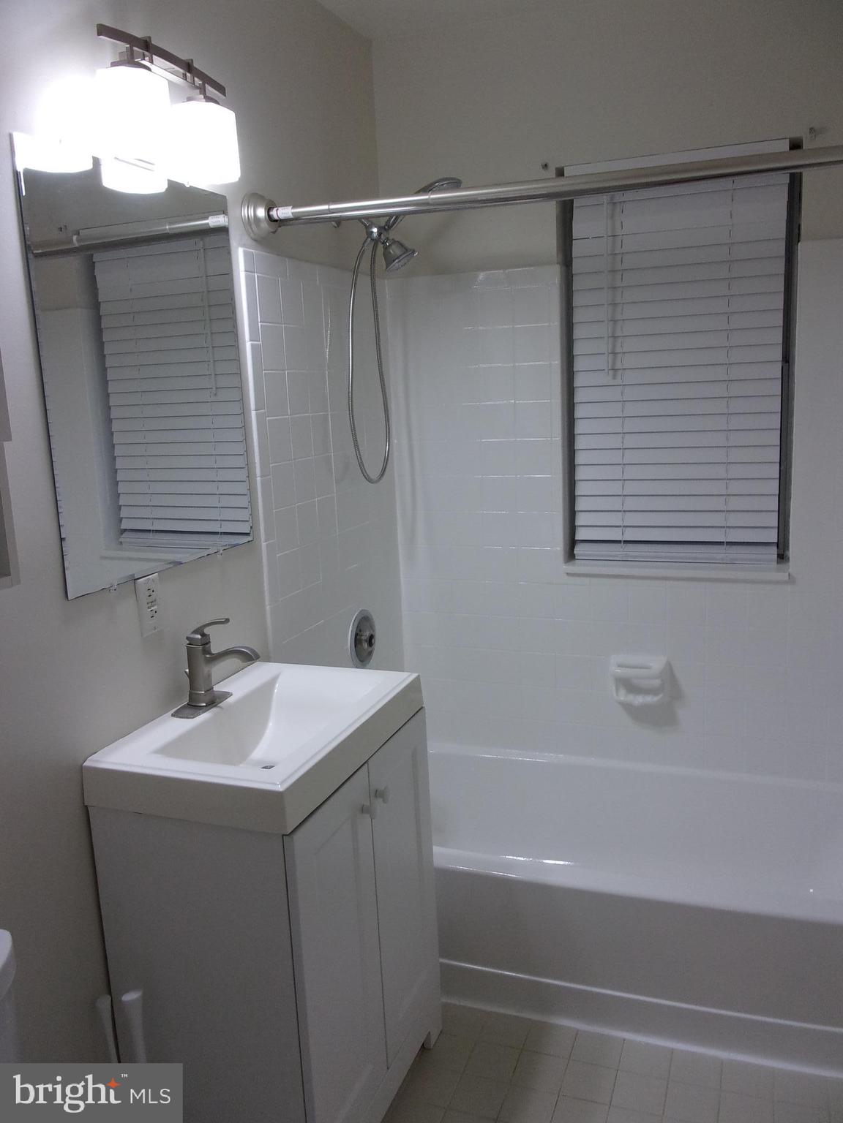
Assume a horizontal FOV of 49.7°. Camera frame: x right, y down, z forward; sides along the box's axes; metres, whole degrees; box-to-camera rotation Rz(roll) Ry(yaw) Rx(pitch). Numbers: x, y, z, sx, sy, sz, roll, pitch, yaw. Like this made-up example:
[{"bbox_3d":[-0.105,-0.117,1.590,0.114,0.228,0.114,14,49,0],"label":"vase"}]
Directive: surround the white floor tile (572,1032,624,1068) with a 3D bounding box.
[{"bbox_3d":[0.401,1.120,2.085,0.107,0.010,0.107,1,11,20],"label":"white floor tile"}]

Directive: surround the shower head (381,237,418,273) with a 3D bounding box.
[{"bbox_3d":[-0.071,-0.805,2.361,0.088,0.073,0.088,-33,3,15],"label":"shower head"}]

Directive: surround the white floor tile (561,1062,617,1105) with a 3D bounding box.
[{"bbox_3d":[0.375,1.160,2.020,0.108,0.009,0.108,1,11,20],"label":"white floor tile"}]

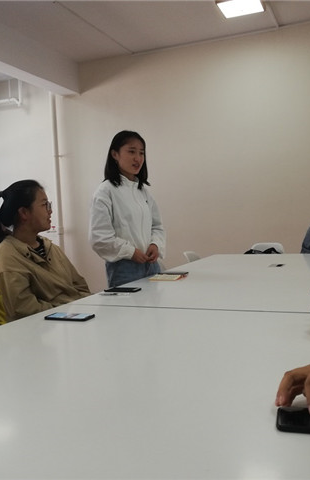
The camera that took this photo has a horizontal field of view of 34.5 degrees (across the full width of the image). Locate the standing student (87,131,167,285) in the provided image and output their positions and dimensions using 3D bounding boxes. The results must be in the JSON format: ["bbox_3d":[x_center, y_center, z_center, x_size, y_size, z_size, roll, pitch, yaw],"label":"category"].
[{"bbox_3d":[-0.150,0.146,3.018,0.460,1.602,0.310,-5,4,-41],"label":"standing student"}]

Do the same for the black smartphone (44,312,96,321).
[{"bbox_3d":[-0.291,0.268,1.727,0.158,0.009,0.077,-1,3,22],"label":"black smartphone"}]

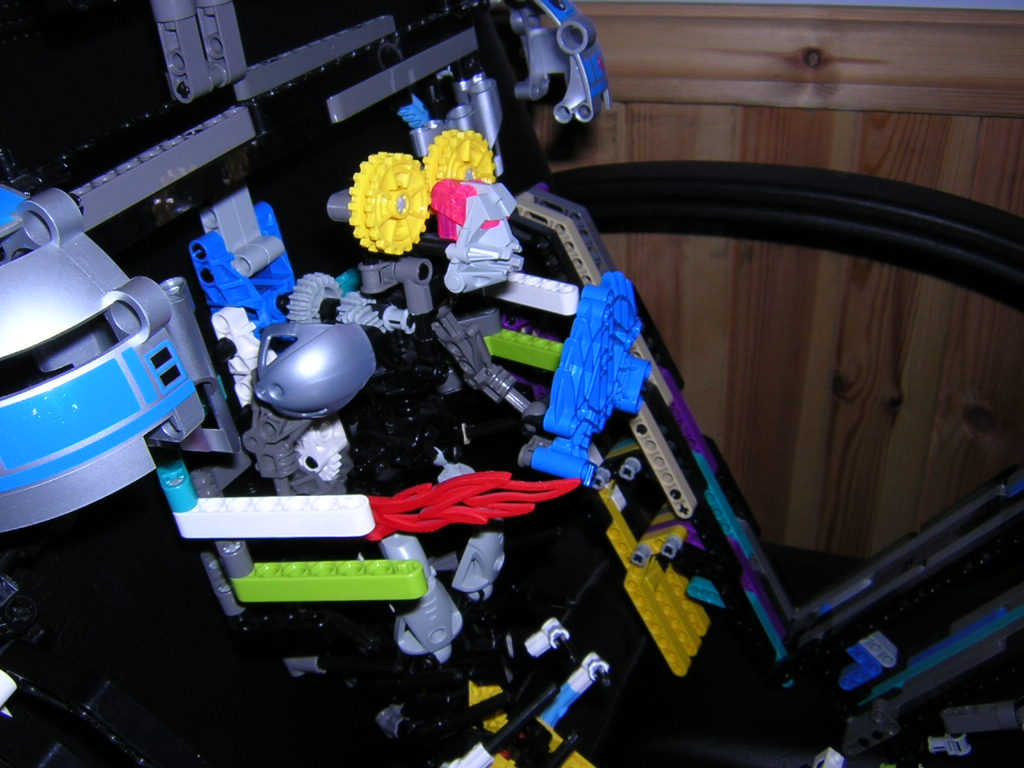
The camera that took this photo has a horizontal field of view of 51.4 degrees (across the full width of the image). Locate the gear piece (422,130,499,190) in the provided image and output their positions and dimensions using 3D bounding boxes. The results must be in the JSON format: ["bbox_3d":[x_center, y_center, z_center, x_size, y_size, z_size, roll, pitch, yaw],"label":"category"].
[{"bbox_3d":[-0.015,-0.059,0.302,0.009,0.026,0.026,17,33,34],"label":"gear piece"}]

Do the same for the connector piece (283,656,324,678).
[{"bbox_3d":[-0.070,0.096,0.360,0.015,0.008,0.008,-7,25,2],"label":"connector piece"}]

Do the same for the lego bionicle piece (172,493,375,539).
[{"bbox_3d":[-0.062,0.034,0.273,0.056,0.008,0.007,-4,26,19],"label":"lego bionicle piece"}]

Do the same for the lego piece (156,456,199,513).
[{"bbox_3d":[-0.087,0.025,0.276,0.007,0.016,0.007,-4,26,19],"label":"lego piece"}]

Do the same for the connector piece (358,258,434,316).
[{"bbox_3d":[-0.035,-0.029,0.320,0.025,0.017,0.009,17,35,34],"label":"connector piece"}]

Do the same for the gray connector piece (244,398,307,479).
[{"bbox_3d":[-0.073,0.017,0.330,0.018,0.026,0.013,-4,26,8],"label":"gray connector piece"}]

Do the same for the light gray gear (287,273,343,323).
[{"bbox_3d":[-0.063,-0.025,0.338,0.008,0.022,0.022,5,28,19],"label":"light gray gear"}]

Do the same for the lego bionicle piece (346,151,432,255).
[{"bbox_3d":[-0.034,-0.050,0.296,0.009,0.028,0.028,7,29,30],"label":"lego bionicle piece"}]

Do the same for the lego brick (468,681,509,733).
[{"bbox_3d":[-0.009,0.117,0.385,0.016,0.018,0.013,-4,26,0],"label":"lego brick"}]

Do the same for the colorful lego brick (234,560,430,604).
[{"bbox_3d":[-0.051,0.054,0.291,0.056,0.008,0.007,-3,24,13],"label":"colorful lego brick"}]

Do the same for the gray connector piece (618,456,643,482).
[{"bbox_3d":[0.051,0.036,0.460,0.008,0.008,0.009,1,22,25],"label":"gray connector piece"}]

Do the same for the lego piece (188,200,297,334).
[{"bbox_3d":[-0.085,-0.037,0.340,0.013,0.037,0.032,0,26,22],"label":"lego piece"}]

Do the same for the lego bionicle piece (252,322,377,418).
[{"bbox_3d":[-0.057,-0.004,0.308,0.030,0.025,0.024,-22,31,-32],"label":"lego bionicle piece"}]

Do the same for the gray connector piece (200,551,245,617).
[{"bbox_3d":[-0.090,0.062,0.332,0.008,0.022,0.008,-1,27,22],"label":"gray connector piece"}]

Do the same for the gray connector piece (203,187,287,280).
[{"bbox_3d":[-0.084,-0.047,0.330,0.009,0.026,0.022,0,28,25],"label":"gray connector piece"}]

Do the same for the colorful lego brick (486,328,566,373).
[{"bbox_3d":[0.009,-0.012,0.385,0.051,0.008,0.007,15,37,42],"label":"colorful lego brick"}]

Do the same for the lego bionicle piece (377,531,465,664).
[{"bbox_3d":[-0.028,0.065,0.325,0.021,0.036,0.015,-13,24,-1],"label":"lego bionicle piece"}]

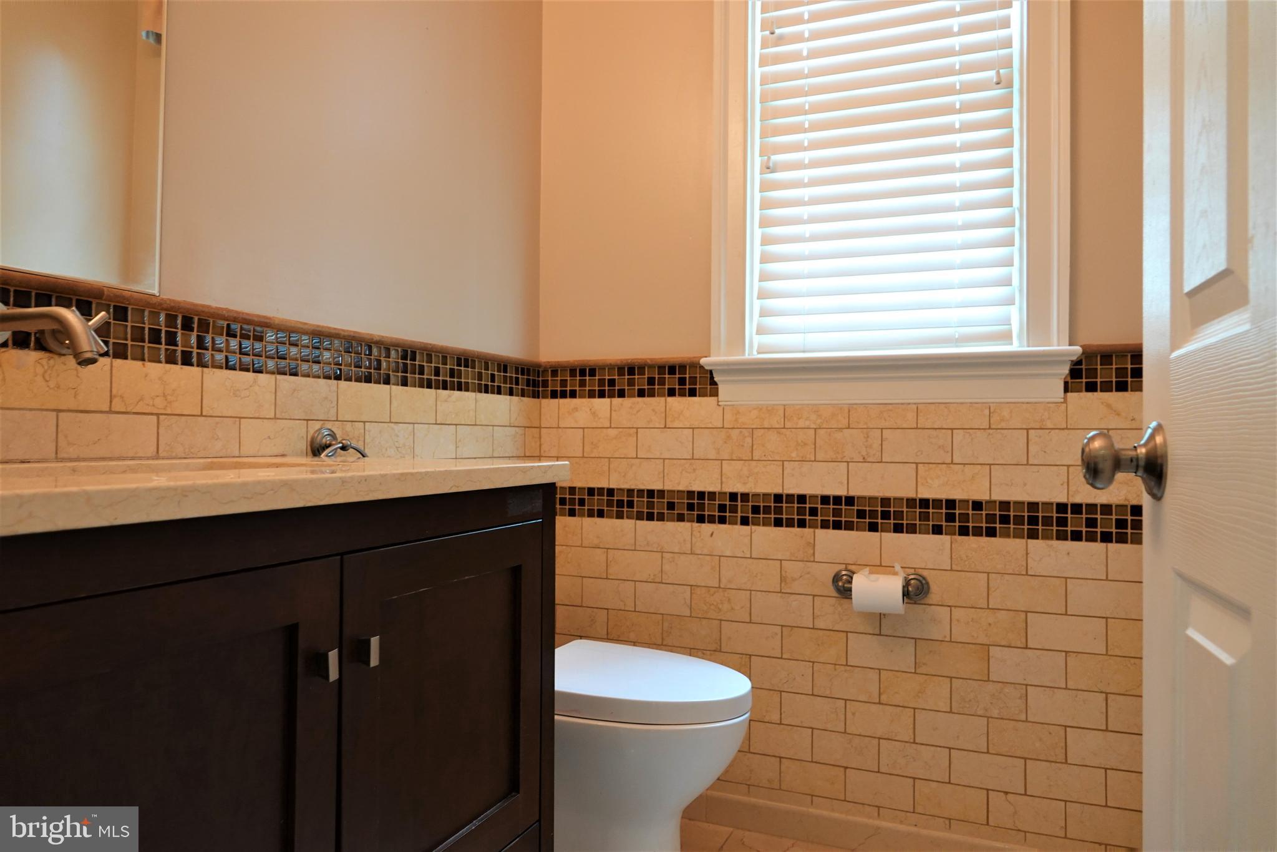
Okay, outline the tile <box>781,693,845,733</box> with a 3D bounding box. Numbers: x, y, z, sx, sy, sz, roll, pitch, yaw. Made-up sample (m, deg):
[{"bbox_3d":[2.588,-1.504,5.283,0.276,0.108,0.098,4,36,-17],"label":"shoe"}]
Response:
[{"bbox_3d":[0.419,0.682,2.035,0.151,0.076,0.010,0,-1,22],"label":"tile"}]

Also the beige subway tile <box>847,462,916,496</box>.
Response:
[{"bbox_3d":[0.569,0.124,1.985,0.152,0.076,0.010,0,-1,22],"label":"beige subway tile"}]

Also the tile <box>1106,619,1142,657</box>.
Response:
[{"bbox_3d":[1.063,0.445,1.775,0.150,0.076,0.010,0,-1,22],"label":"tile"}]

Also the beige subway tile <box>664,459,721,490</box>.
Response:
[{"bbox_3d":[0.139,0.124,2.149,0.152,0.076,0.010,0,-1,23],"label":"beige subway tile"}]

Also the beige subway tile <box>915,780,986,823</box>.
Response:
[{"bbox_3d":[0.705,0.844,1.919,0.152,0.076,0.010,0,-1,23],"label":"beige subway tile"}]

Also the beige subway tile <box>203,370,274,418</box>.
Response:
[{"bbox_3d":[-0.679,-0.052,1.445,0.010,0.076,0.152,0,-1,25],"label":"beige subway tile"}]

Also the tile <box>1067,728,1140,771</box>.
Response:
[{"bbox_3d":[0.990,0.684,1.799,0.151,0.076,0.010,0,-1,22],"label":"tile"}]

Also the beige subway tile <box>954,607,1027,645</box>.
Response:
[{"bbox_3d":[0.783,0.448,1.901,0.152,0.076,0.010,0,-2,22],"label":"beige subway tile"}]

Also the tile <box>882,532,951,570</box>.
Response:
[{"bbox_3d":[0.638,0.288,1.958,0.152,0.076,0.010,0,-1,23],"label":"tile"}]

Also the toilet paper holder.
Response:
[{"bbox_3d":[0.549,0.369,1.942,0.218,0.063,0.075,0,-1,22],"label":"toilet paper holder"}]

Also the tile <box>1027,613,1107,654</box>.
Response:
[{"bbox_3d":[0.921,0.446,1.833,0.151,0.076,0.010,0,-1,22],"label":"tile"}]

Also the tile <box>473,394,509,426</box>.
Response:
[{"bbox_3d":[-0.366,-0.039,2.121,0.010,0.076,0.152,0,-1,23],"label":"tile"}]

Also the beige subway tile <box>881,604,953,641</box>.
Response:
[{"bbox_3d":[0.637,0.447,1.955,0.152,0.076,0.010,0,-1,23],"label":"beige subway tile"}]

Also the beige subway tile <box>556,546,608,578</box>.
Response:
[{"bbox_3d":[-0.149,0.360,2.270,0.151,0.076,0.010,0,-1,22],"label":"beige subway tile"}]

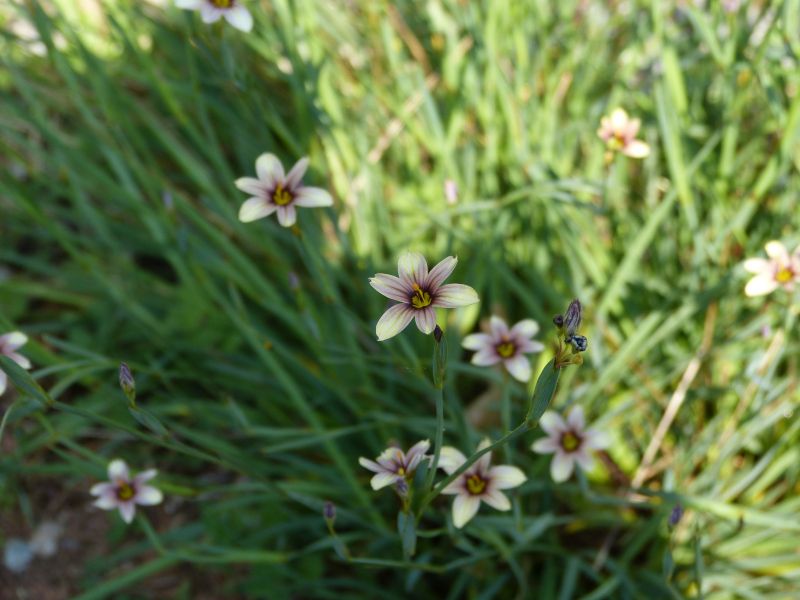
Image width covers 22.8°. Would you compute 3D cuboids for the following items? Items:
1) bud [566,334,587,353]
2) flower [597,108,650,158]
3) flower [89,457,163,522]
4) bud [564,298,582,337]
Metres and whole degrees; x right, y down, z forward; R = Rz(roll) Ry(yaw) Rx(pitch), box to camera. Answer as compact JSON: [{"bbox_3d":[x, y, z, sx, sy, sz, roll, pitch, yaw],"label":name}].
[{"bbox_3d":[0.034,0.008,0.388,0.004,0.003,0.004,0,35,0],"label":"bud"},{"bbox_3d":[0.074,-0.055,0.660,0.018,0.009,0.018,0,61,13],"label":"flower"},{"bbox_3d":[-0.074,0.052,0.540,0.019,0.008,0.020,0,60,4],"label":"flower"},{"bbox_3d":[0.034,0.003,0.388,0.003,0.008,0.003,13,28,4],"label":"bud"}]

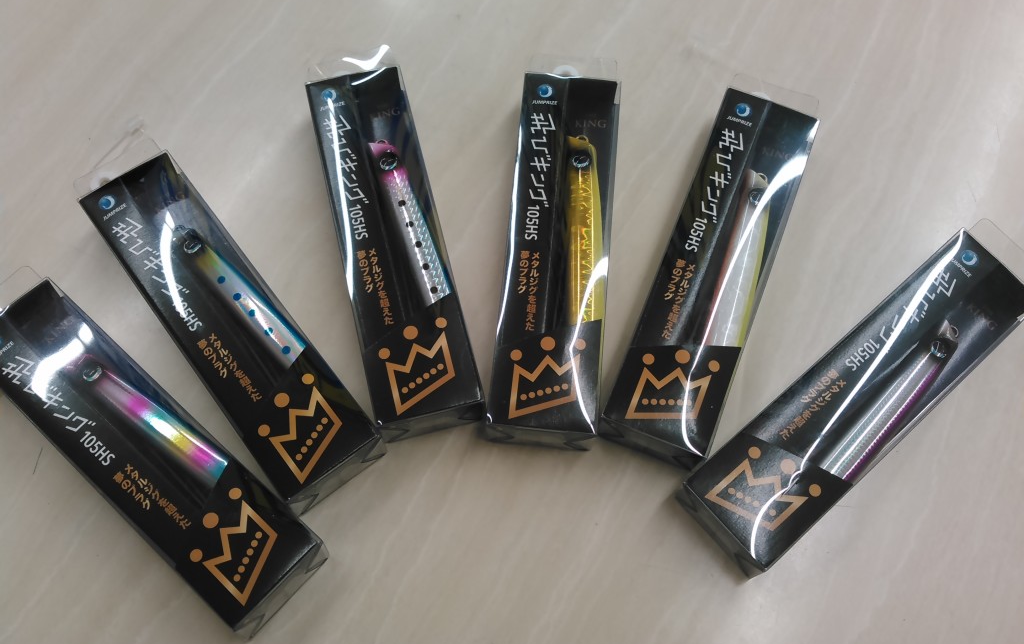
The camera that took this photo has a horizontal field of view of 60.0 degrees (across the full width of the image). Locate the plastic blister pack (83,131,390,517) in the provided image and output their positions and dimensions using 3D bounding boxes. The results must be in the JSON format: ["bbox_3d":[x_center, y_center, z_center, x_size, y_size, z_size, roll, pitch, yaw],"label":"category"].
[{"bbox_3d":[-0.122,-0.004,0.378,0.043,0.027,0.177,-36,73,-13],"label":"plastic blister pack"}]

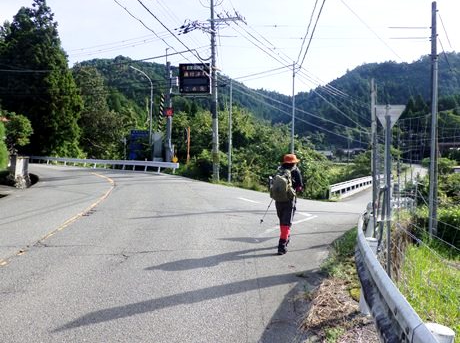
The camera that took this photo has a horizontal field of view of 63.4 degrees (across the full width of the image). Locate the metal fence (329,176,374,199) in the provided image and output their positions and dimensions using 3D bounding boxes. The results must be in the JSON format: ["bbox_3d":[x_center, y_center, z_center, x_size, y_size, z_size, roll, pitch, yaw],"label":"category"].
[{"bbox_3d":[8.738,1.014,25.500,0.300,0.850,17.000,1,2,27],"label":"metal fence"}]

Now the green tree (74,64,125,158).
[{"bbox_3d":[-13.429,-5.923,38.000,5.000,9.900,5.000,0,1,-14],"label":"green tree"}]

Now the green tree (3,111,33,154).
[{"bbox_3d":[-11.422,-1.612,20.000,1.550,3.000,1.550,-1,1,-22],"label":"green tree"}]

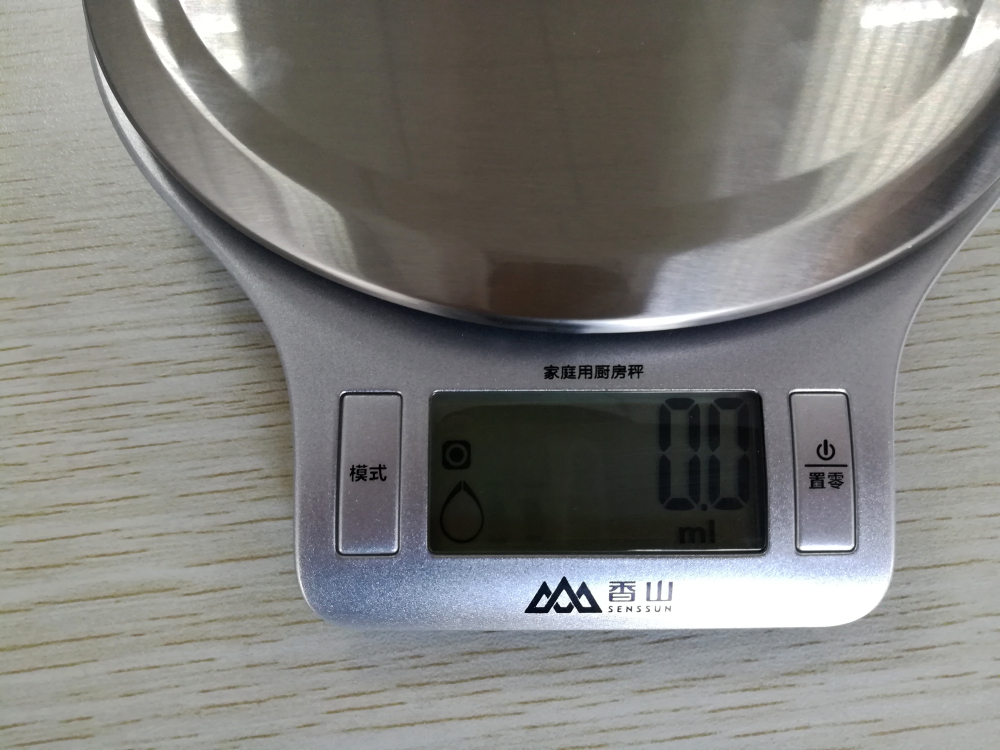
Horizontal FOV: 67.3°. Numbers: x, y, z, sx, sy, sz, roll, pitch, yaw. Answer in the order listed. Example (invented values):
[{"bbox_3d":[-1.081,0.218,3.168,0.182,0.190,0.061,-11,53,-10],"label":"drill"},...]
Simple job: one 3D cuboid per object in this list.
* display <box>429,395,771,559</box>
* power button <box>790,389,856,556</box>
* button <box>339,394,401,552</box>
[{"bbox_3d":[0.015,0.015,0.118,0.052,0.003,0.025,0,83,0],"label":"display"},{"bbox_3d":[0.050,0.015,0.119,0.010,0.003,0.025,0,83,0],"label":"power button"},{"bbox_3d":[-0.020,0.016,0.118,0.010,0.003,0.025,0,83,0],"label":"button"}]

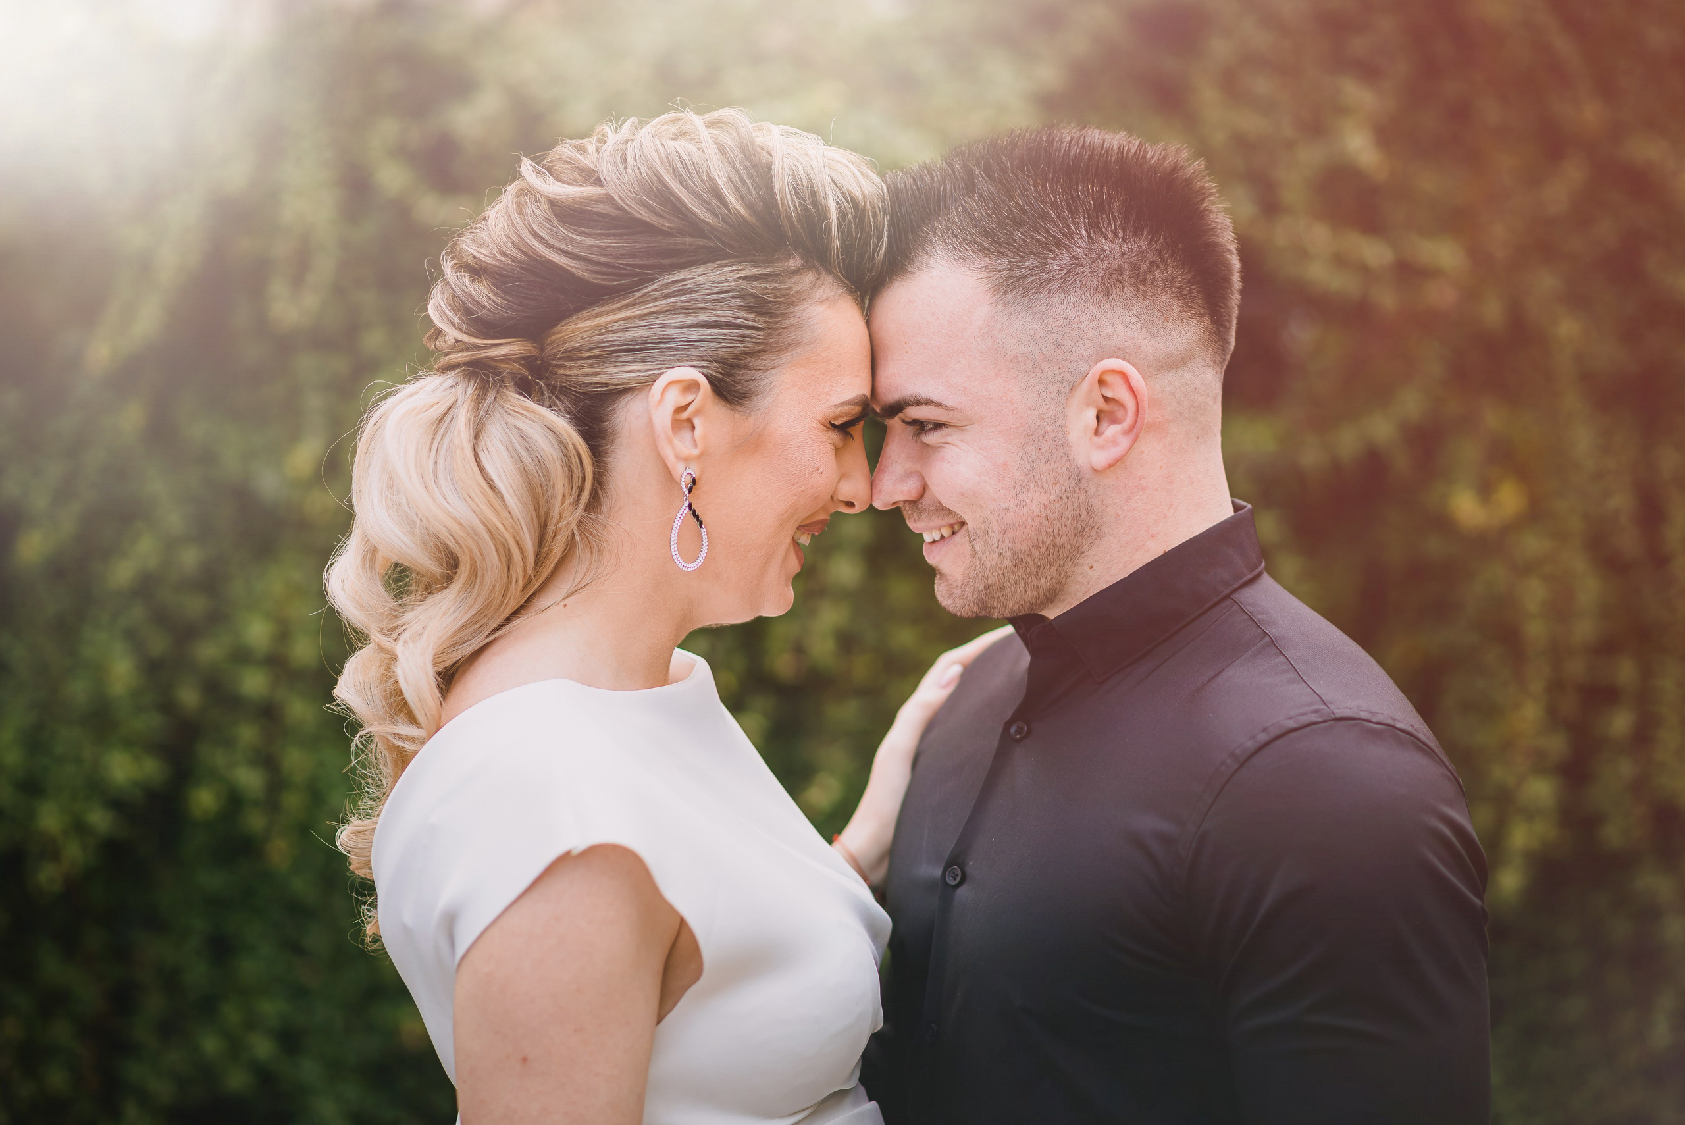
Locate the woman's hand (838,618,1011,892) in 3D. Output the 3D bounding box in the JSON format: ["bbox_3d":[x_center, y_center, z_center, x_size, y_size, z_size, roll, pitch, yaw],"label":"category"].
[{"bbox_3d":[0.049,0.103,2.320,0.050,0.175,0.085,34,0,0],"label":"woman's hand"}]

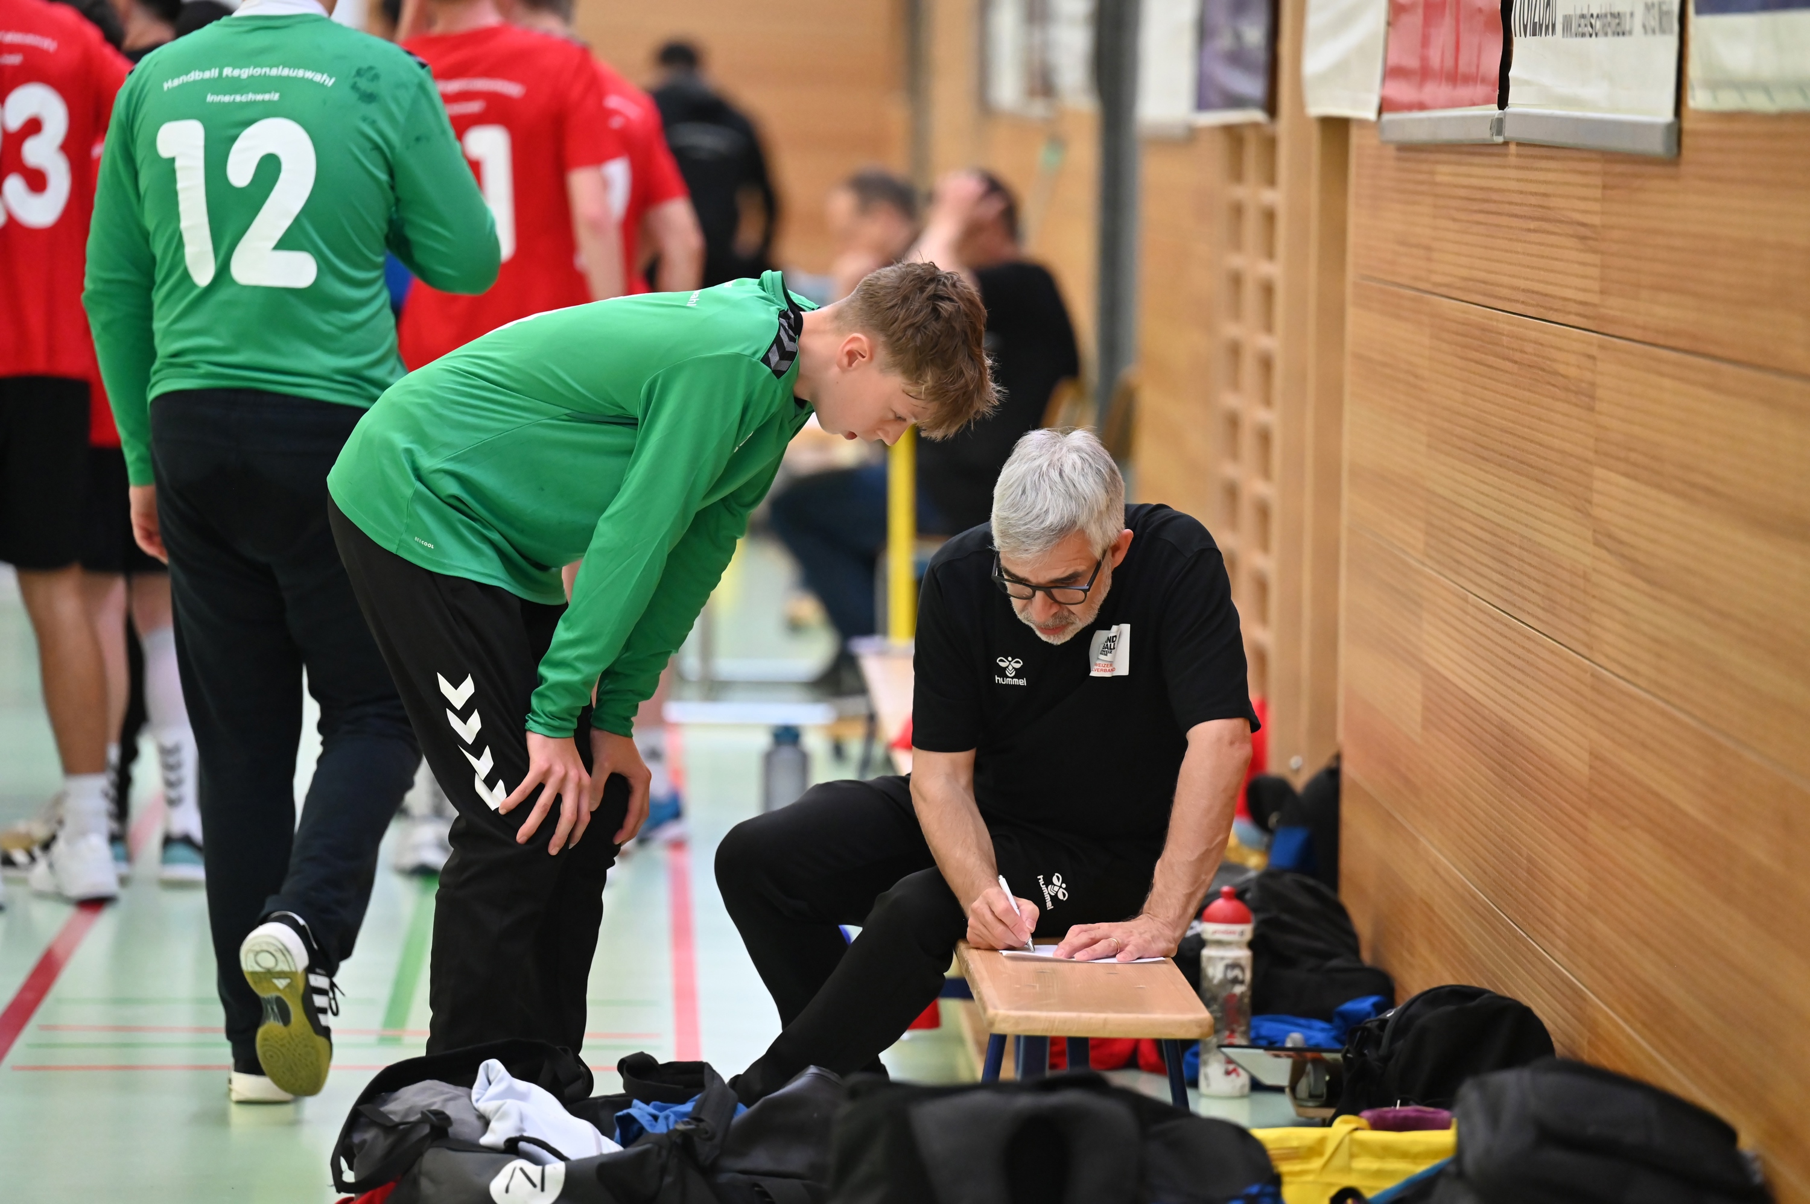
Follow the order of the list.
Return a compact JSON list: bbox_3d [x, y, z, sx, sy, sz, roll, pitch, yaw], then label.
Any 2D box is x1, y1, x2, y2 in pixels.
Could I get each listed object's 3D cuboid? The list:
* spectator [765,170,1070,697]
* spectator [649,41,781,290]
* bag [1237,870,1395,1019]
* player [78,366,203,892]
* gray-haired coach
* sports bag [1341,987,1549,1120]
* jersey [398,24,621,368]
[{"bbox_3d":[0.049,-0.412,24.200,0.760,1.250,0.520,1,3,-1],"label":"spectator"},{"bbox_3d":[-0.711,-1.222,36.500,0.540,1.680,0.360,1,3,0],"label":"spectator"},{"bbox_3d":[0.592,0.528,14.900,0.280,0.270,0.360,1,3,0],"label":"bag"},{"bbox_3d":[-1.349,-0.358,18.000,0.500,1.700,0.360,1,3,7],"label":"player"},{"bbox_3d":[0.104,0.272,12.800,0.600,0.970,0.680,1,3,14],"label":"gray-haired coach"},{"bbox_3d":[0.675,0.624,12.600,0.240,0.300,0.300,0,3,-12],"label":"sports bag"},{"bbox_3d":[-0.752,-0.705,18.200,0.460,0.700,0.300,1,3,14],"label":"jersey"}]

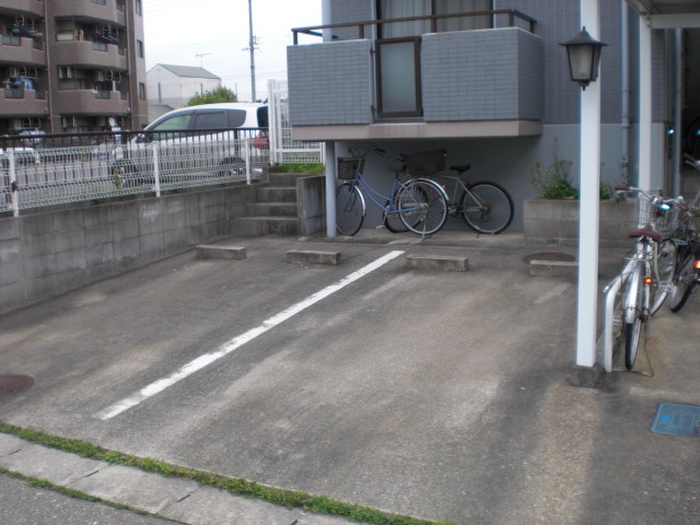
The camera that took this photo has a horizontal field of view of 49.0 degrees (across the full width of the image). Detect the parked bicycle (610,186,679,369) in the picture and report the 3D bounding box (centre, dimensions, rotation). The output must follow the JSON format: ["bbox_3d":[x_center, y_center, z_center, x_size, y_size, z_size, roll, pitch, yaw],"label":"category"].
[{"bbox_3d":[2.022,0.068,5.203,0.560,1.040,1.770,4,11,27],"label":"parked bicycle"}]

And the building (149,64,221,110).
[{"bbox_3d":[-16.708,-15.616,76.463,5.400,7.777,6.400,4,11,28],"label":"building"}]

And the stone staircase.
[{"bbox_3d":[-0.900,-0.811,10.656,0.850,0.780,1.050,3,11,23],"label":"stone staircase"}]

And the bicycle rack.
[{"bbox_3d":[1.770,0.326,5.066,0.060,0.600,0.750,4,11,28],"label":"bicycle rack"}]

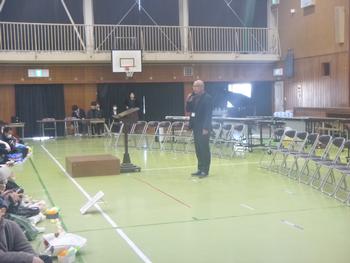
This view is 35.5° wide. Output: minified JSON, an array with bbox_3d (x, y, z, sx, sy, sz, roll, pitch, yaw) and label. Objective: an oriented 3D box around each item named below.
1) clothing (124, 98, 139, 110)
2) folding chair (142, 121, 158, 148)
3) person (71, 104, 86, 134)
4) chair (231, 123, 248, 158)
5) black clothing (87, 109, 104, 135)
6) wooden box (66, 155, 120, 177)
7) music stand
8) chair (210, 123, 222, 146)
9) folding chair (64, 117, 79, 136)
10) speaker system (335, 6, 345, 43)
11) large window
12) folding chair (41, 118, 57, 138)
[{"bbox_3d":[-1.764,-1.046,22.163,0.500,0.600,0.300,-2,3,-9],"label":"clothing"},{"bbox_3d":[-0.731,0.105,16.364,0.440,0.780,0.450,-4,4,-42],"label":"folding chair"},{"bbox_3d":[-3.823,-0.398,21.758,0.600,1.030,0.600,-3,3,-21],"label":"person"},{"bbox_3d":[1.416,0.218,13.071,0.480,0.770,0.470,-4,4,-34],"label":"chair"},{"bbox_3d":[-3.253,-0.409,22.354,0.550,1.020,0.620,-4,4,-37],"label":"black clothing"},{"bbox_3d":[-1.593,0.669,10.622,0.900,0.295,0.920,-2,3,-17],"label":"wooden box"},{"bbox_3d":[-0.970,0.157,10.981,0.460,1.290,0.500,-2,3,-17],"label":"music stand"},{"bbox_3d":[0.866,0.183,13.928,0.480,0.770,0.470,-4,4,-35],"label":"chair"},{"bbox_3d":[-4.133,-0.183,21.777,0.470,0.770,0.480,-2,3,-17],"label":"folding chair"},{"bbox_3d":[6.265,-4.030,20.772,0.220,1.400,0.320,-2,3,-17],"label":"speaker system"},{"bbox_3d":[2.946,-1.587,24.768,1.300,1.300,0.100,-2,3,-17],"label":"large window"},{"bbox_3d":[-4.969,-0.084,21.518,0.450,0.780,0.460,-2,3,-17],"label":"folding chair"}]

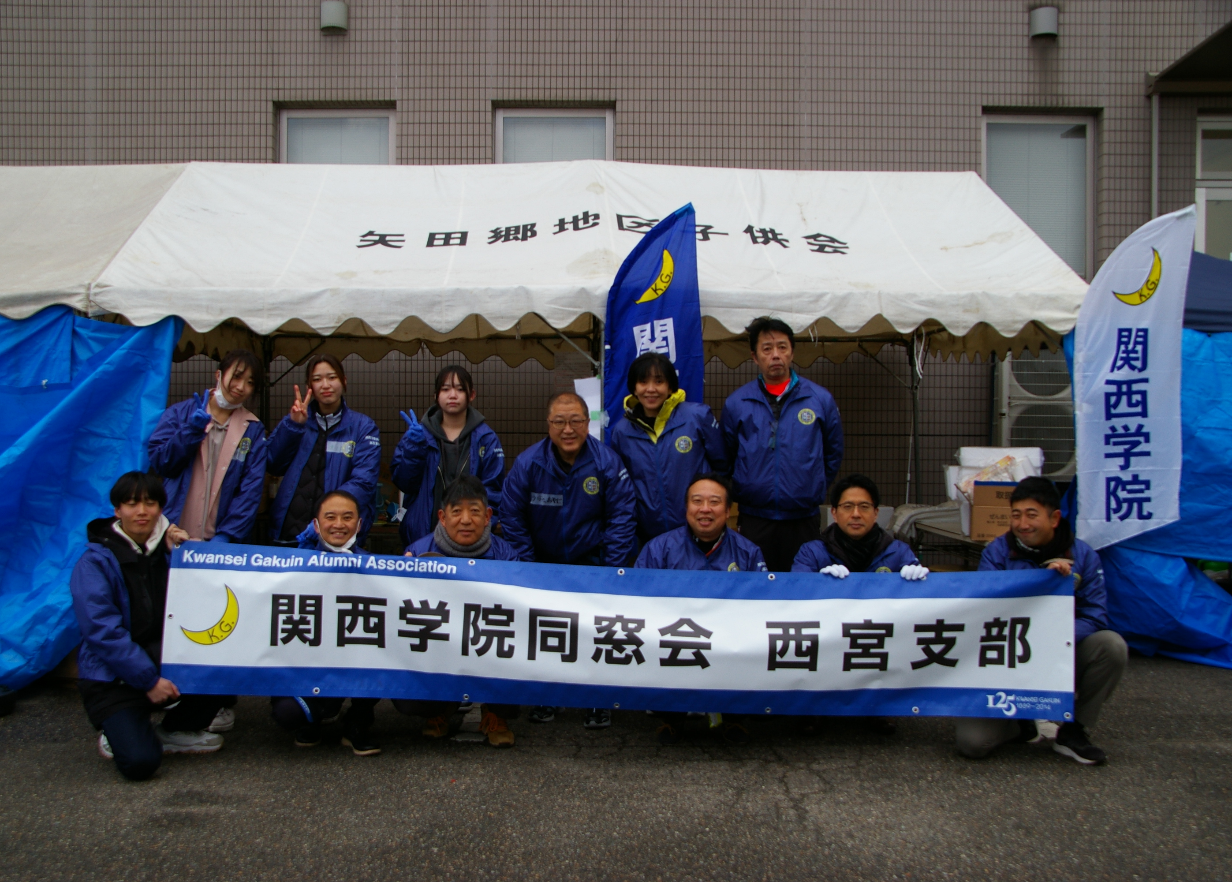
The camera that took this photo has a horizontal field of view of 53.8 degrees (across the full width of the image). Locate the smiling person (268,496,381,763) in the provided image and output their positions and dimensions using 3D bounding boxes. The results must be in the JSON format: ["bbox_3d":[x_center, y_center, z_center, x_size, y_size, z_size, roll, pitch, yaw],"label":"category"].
[{"bbox_3d":[-1.180,0.699,4.950,0.480,1.000,0.660,0,1,-7],"label":"smiling person"}]

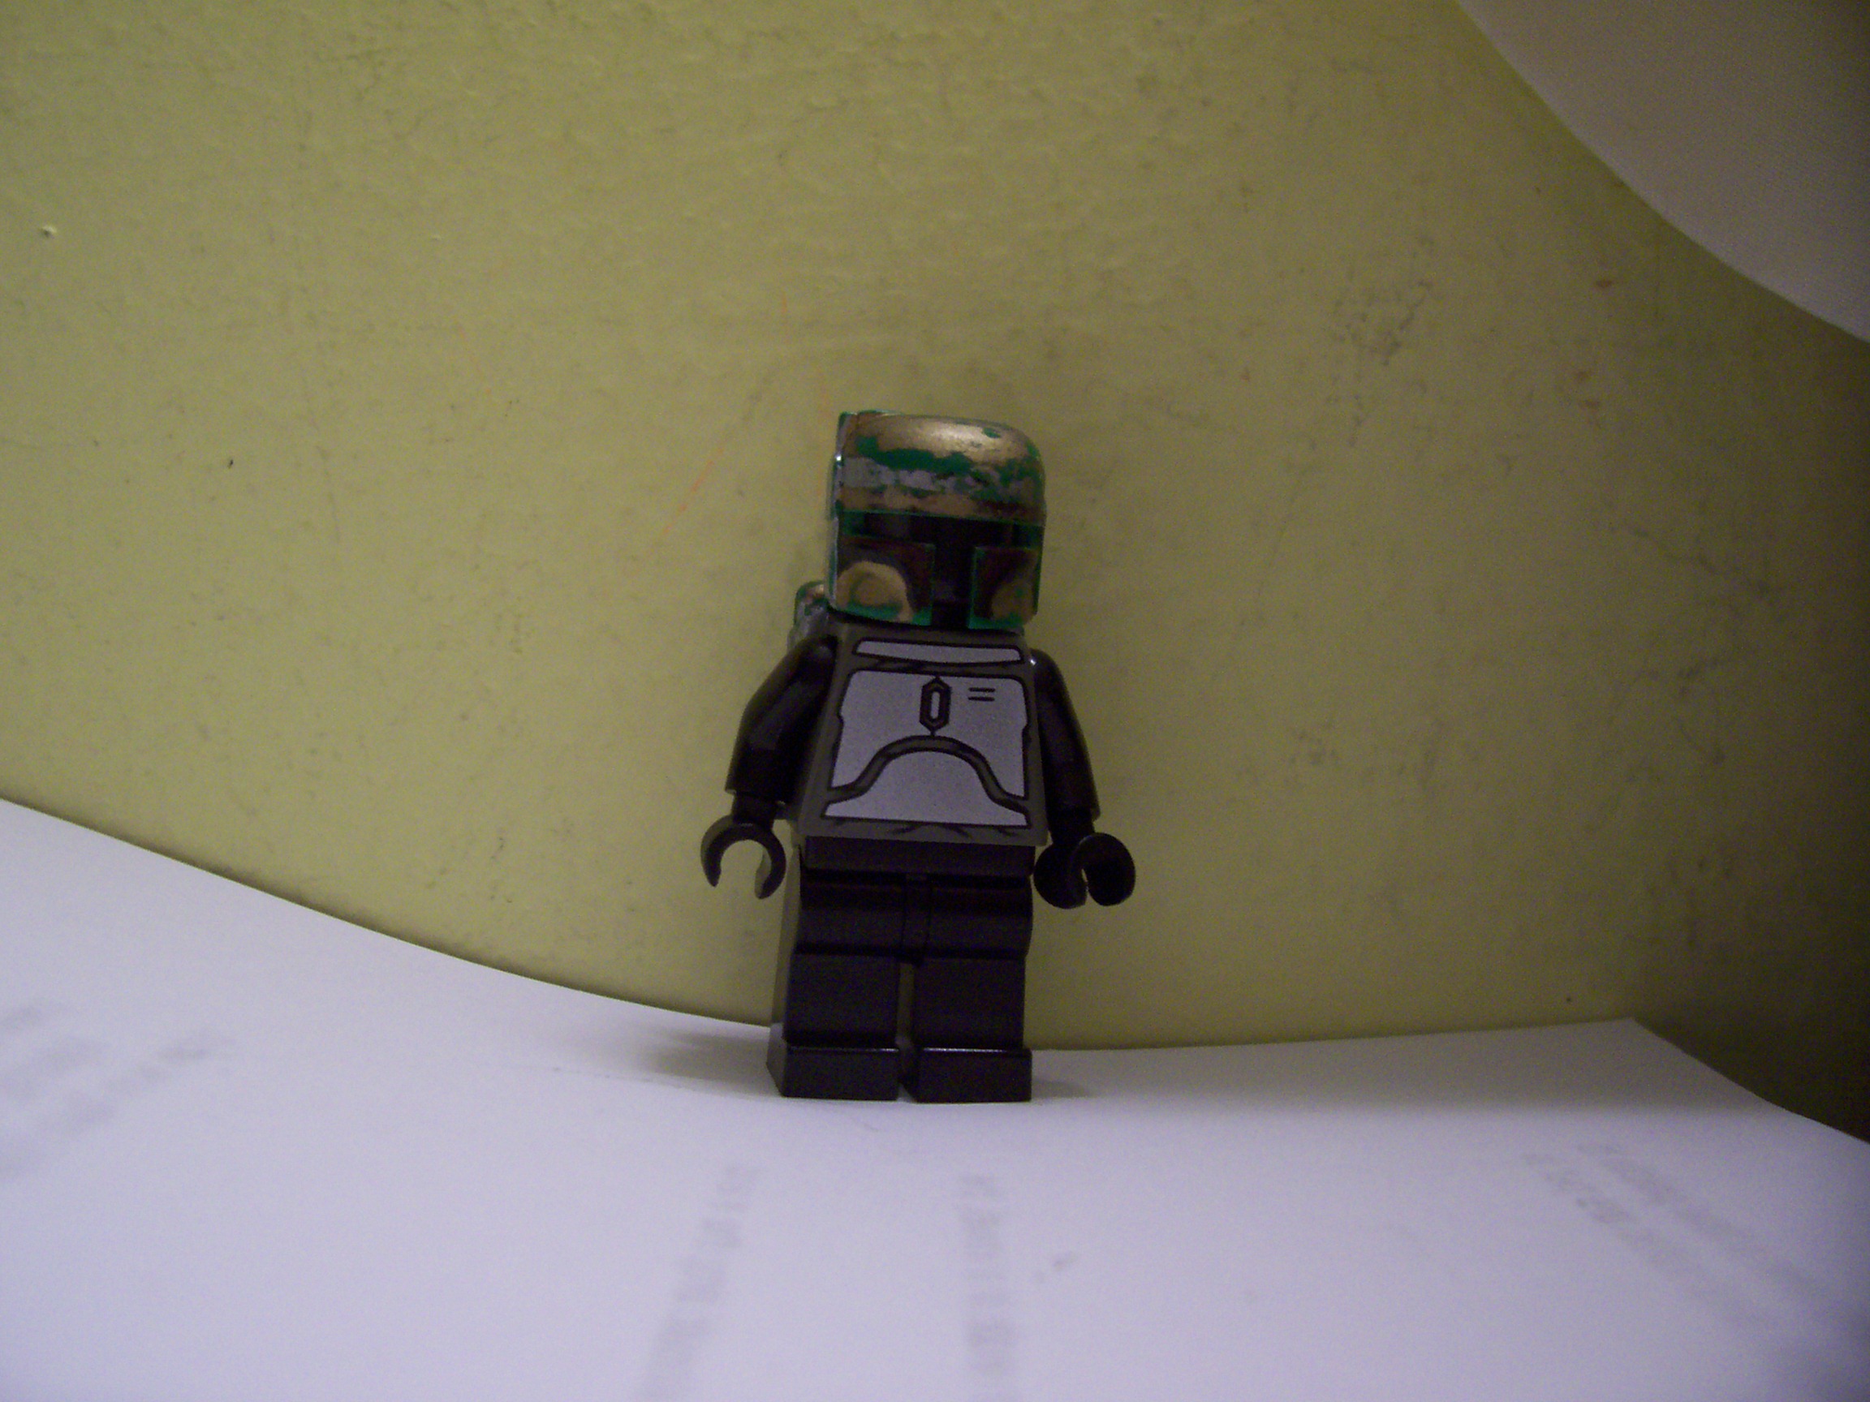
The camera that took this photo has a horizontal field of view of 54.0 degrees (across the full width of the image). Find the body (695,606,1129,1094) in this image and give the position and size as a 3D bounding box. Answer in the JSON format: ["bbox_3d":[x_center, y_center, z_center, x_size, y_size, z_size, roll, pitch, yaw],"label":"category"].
[{"bbox_3d":[-0.001,0.010,0.118,0.028,0.029,0.009,4,1,-14],"label":"body"}]

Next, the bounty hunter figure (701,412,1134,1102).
[{"bbox_3d":[-0.001,0.003,0.119,0.028,0.042,0.014,4,1,-14],"label":"bounty hunter figure"}]

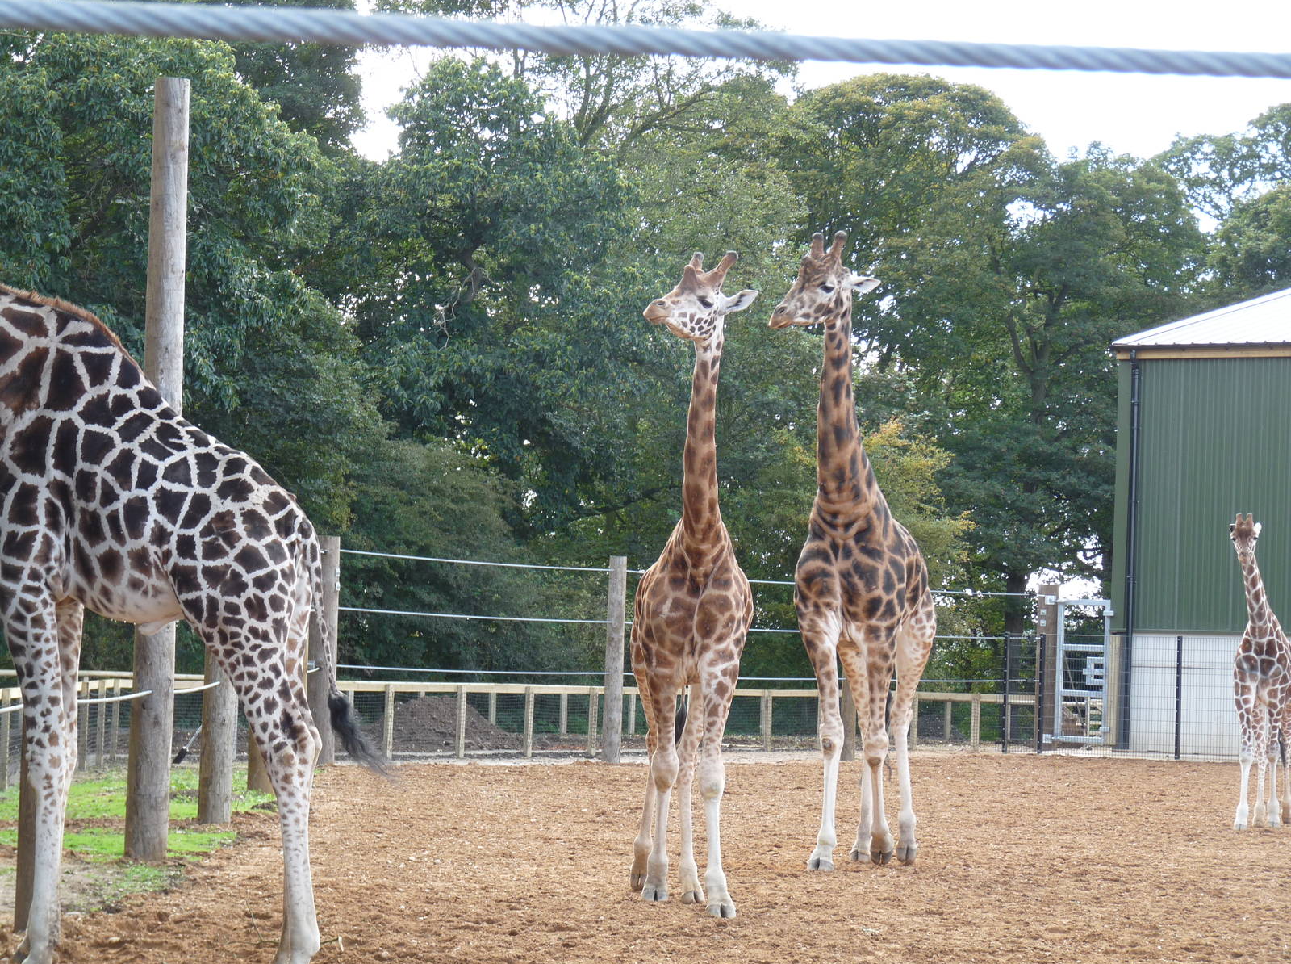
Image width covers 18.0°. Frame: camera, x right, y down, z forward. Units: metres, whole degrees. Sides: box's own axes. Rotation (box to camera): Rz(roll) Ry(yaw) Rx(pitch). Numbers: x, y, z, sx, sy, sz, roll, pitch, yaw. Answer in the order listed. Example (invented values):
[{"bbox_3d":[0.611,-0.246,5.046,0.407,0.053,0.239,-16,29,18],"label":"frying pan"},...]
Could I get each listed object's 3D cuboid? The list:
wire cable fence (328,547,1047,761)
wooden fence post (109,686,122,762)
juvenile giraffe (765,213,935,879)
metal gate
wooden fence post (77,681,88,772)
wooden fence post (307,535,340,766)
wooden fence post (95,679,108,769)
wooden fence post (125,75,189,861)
[{"bbox_3d":[1.477,2.729,61.058,0.250,2.850,21.000,0,-3,31],"label":"wire cable fence"},{"bbox_3d":[-6.575,2.983,50.421,0.100,1.000,0.100,2,-2,0],"label":"wooden fence post"},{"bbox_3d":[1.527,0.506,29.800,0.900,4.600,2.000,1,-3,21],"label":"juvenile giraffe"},{"bbox_3d":[7.520,3.256,70.000,0.980,2.500,0.120,1,-2,10],"label":"metal gate"},{"bbox_3d":[-6.475,2.819,46.822,0.100,1.040,0.100,2,-2,0],"label":"wooden fence post"},{"bbox_3d":[-4.105,2.164,52.062,0.350,2.940,0.350,2,-2,0],"label":"wooden fence post"},{"bbox_3d":[-6.481,2.891,48.422,0.100,1.040,0.100,2,-2,0],"label":"wooden fence post"},{"bbox_3d":[-3.475,-0.102,29.118,0.290,5.600,0.290,2,-2,0],"label":"wooden fence post"}]

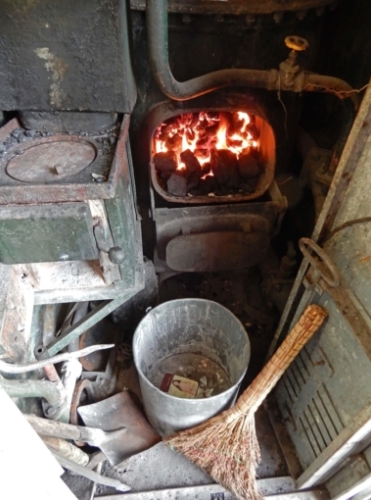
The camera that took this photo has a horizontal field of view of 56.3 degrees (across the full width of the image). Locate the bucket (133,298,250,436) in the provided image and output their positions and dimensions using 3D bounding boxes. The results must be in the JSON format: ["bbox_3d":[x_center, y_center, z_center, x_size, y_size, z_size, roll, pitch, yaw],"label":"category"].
[{"bbox_3d":[0.016,0.360,1.033,0.312,0.305,0.312,1,45,-1],"label":"bucket"}]

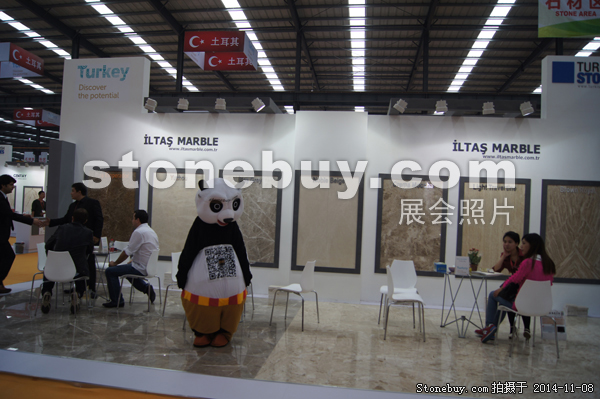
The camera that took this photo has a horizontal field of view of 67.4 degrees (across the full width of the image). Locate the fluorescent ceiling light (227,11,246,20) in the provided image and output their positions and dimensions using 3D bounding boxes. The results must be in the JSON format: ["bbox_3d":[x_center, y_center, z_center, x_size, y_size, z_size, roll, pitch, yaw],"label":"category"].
[{"bbox_3d":[-3.779,-11.125,27.183,0.960,0.080,1.380,2,-5,8],"label":"fluorescent ceiling light"}]

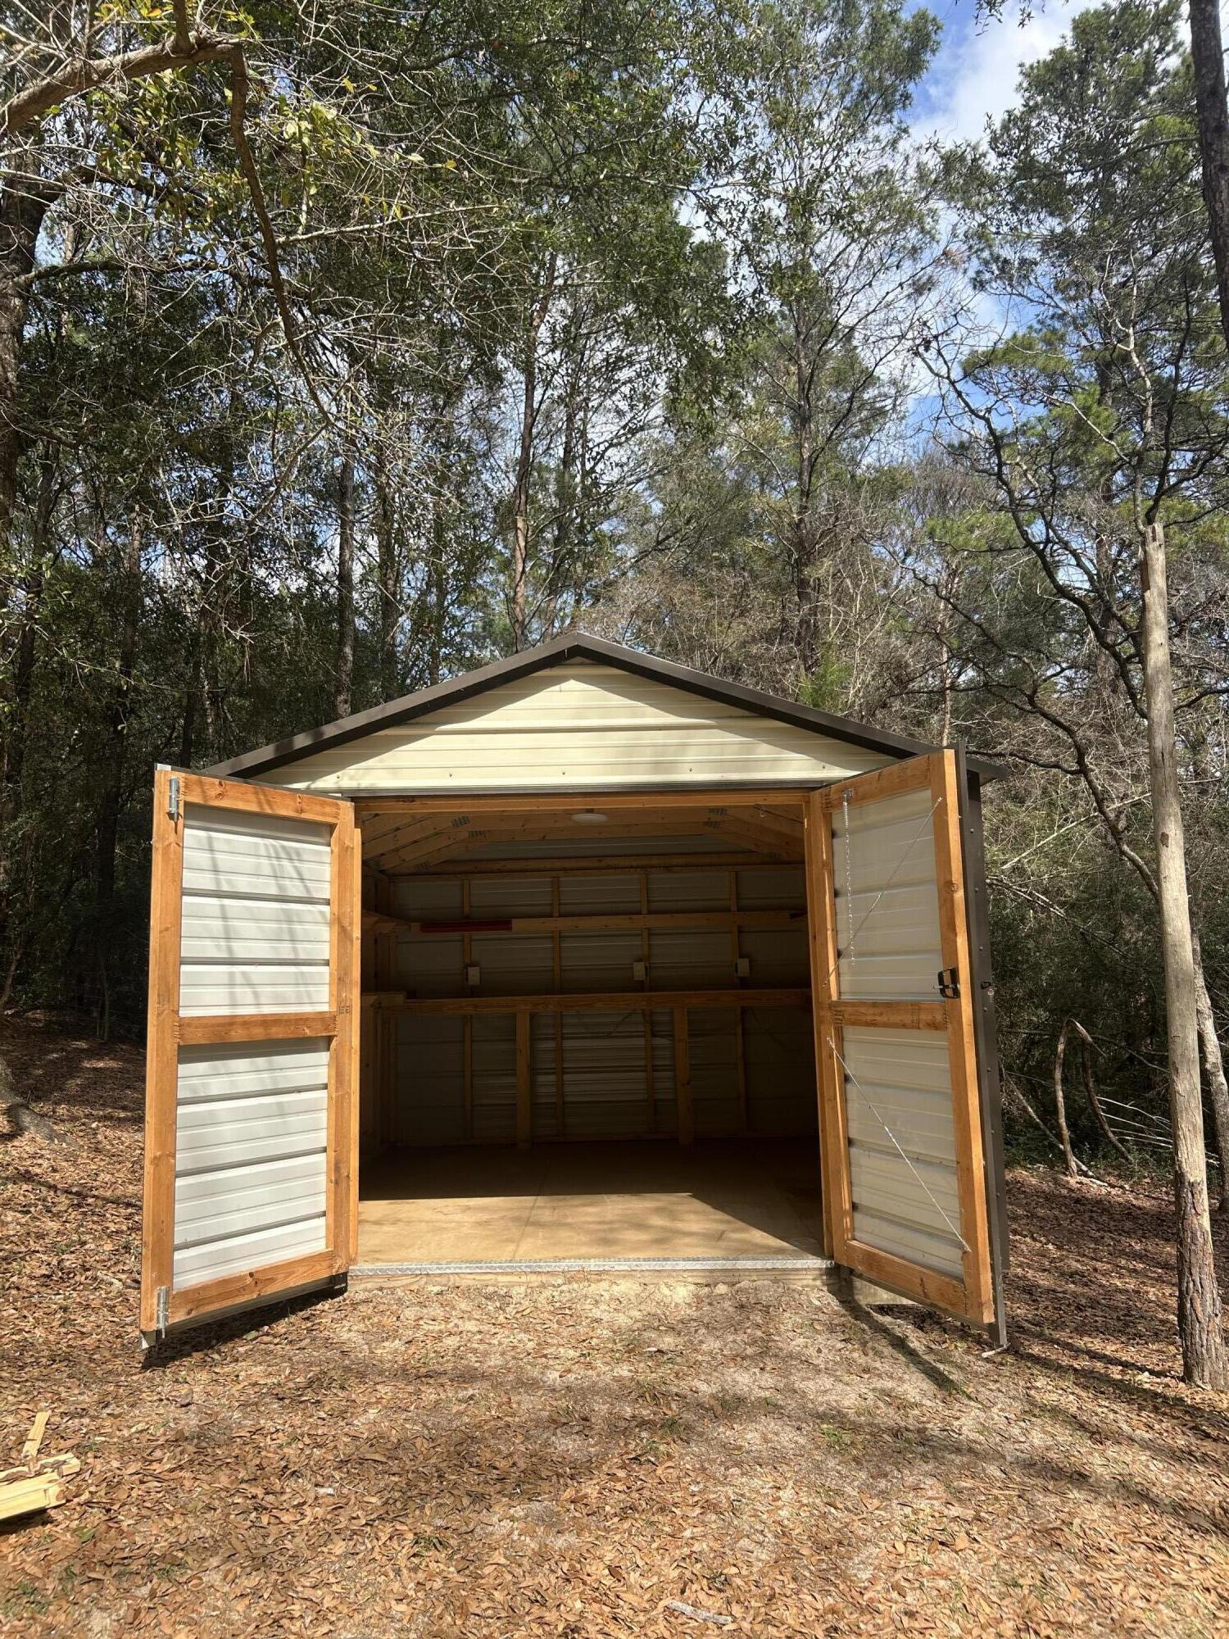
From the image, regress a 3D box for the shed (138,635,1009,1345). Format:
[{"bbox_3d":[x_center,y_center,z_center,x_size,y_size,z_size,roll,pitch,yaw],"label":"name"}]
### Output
[{"bbox_3d":[-0.083,0.749,6.208,3.280,2.500,4.660,-1,-8,0],"label":"shed"}]

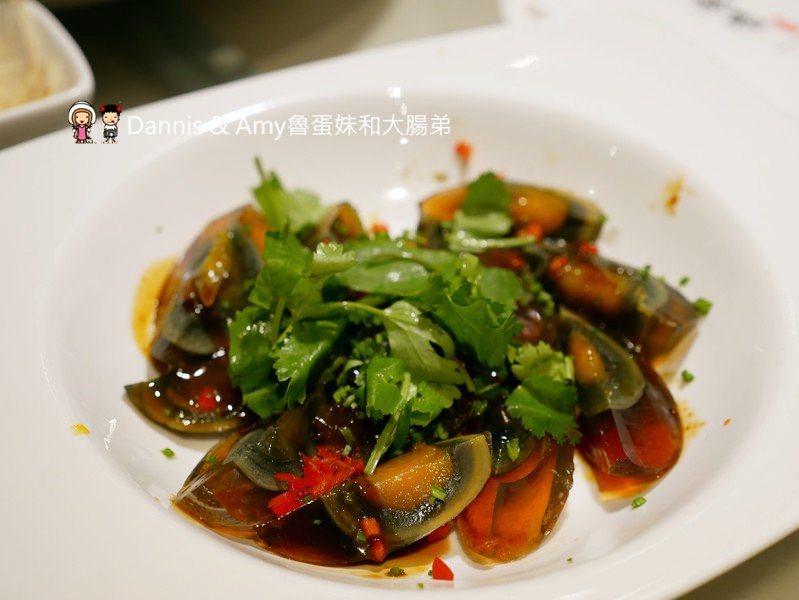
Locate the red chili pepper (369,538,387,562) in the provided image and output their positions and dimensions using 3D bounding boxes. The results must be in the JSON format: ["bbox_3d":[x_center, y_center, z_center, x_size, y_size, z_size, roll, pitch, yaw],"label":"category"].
[{"bbox_3d":[-0.006,0.073,0.349,0.005,0.006,0.006,0,42,0],"label":"red chili pepper"}]

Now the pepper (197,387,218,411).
[{"bbox_3d":[-0.062,0.032,0.386,0.007,0.006,0.006,0,42,0],"label":"pepper"}]

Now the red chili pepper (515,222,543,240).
[{"bbox_3d":[0.048,-0.025,0.444,0.009,0.006,0.006,0,42,0],"label":"red chili pepper"}]

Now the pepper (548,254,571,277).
[{"bbox_3d":[0.056,-0.012,0.423,0.007,0.006,0.007,0,42,0],"label":"pepper"}]

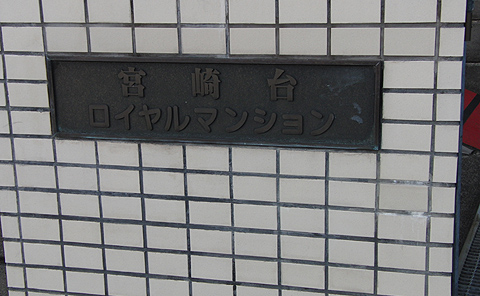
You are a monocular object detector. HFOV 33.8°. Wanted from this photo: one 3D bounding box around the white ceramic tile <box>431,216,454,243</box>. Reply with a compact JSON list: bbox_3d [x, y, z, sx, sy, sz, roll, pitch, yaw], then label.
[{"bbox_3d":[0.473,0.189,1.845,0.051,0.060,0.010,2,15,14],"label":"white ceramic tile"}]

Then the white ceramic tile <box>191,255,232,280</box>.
[{"bbox_3d":[-0.070,0.299,1.980,0.108,0.060,0.010,2,15,14],"label":"white ceramic tile"}]

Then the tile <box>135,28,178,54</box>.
[{"bbox_3d":[-0.195,-0.253,1.857,0.108,0.060,0.010,2,15,15],"label":"tile"}]

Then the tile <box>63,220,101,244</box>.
[{"bbox_3d":[-0.408,0.215,2.046,0.108,0.060,0.010,3,15,15],"label":"tile"}]

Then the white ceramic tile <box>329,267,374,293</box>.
[{"bbox_3d":[0.266,0.314,1.893,0.108,0.060,0.010,2,15,14],"label":"white ceramic tile"}]

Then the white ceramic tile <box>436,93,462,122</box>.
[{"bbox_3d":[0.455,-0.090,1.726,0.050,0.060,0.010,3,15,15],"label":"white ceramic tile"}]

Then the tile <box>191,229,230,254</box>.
[{"bbox_3d":[-0.071,0.230,1.962,0.108,0.060,0.010,2,15,14],"label":"tile"}]

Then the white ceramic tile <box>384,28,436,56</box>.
[{"bbox_3d":[0.375,-0.236,1.757,0.108,0.060,0.010,2,15,14],"label":"white ceramic tile"}]

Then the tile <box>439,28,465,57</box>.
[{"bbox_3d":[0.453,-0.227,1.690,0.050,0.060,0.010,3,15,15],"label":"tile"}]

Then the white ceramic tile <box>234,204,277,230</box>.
[{"bbox_3d":[0.038,0.166,1.900,0.108,0.060,0.010,3,15,15],"label":"white ceramic tile"}]

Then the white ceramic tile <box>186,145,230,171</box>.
[{"bbox_3d":[-0.076,0.024,1.898,0.108,0.060,0.010,2,15,15],"label":"white ceramic tile"}]

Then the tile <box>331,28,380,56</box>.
[{"bbox_3d":[0.252,-0.232,1.728,0.108,0.061,0.010,2,15,15],"label":"tile"}]

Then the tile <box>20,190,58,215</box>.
[{"bbox_3d":[-0.515,0.140,2.035,0.108,0.061,0.010,2,15,15],"label":"tile"}]

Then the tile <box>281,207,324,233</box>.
[{"bbox_3d":[0.150,0.170,1.886,0.108,0.060,0.010,2,15,14],"label":"tile"}]

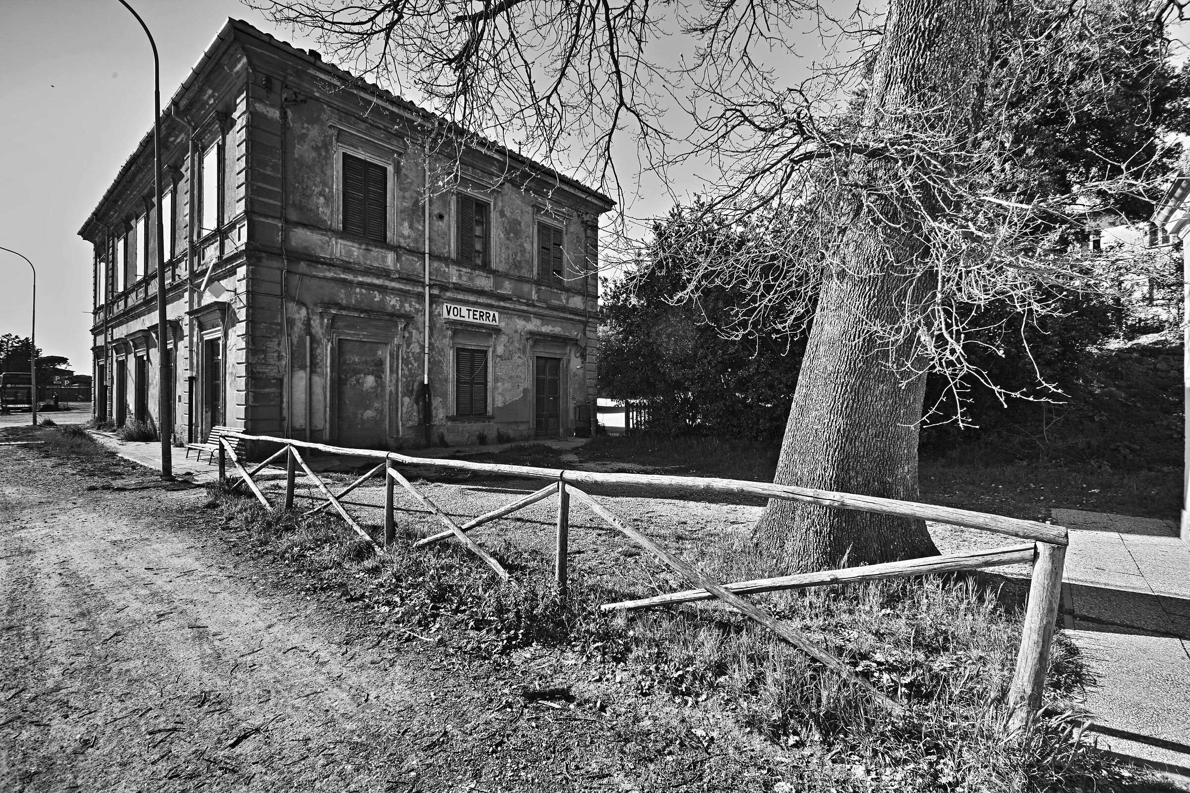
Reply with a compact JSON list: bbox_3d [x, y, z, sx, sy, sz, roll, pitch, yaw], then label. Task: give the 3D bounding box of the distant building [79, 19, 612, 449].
[{"bbox_3d":[-12.691,-3.577,23.037,23.863,10.093,13.624,1,1,39],"label":"distant building"}]

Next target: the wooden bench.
[{"bbox_3d":[-8.693,1.076,11.280,1.928,0.769,0.680,1,1,39],"label":"wooden bench"}]

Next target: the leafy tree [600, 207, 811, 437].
[{"bbox_3d":[5.229,-3.545,22.976,9.600,10.421,8.000,1,0,0],"label":"leafy tree"}]

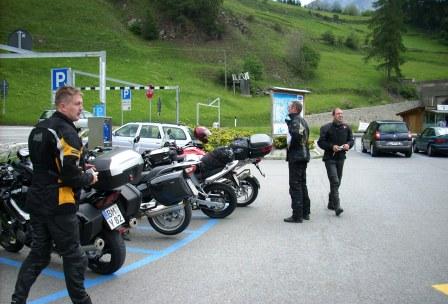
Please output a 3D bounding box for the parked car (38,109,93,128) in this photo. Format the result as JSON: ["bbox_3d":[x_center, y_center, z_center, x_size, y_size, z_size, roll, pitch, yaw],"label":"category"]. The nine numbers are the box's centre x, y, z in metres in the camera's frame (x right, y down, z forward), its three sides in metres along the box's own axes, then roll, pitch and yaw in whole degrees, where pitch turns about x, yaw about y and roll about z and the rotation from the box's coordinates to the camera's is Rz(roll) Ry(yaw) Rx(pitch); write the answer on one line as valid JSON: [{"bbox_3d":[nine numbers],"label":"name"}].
[{"bbox_3d":[-9.174,-1.784,29.042,4.100,1.460,1.700,0,3,-6],"label":"parked car"}]

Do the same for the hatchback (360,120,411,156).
[{"bbox_3d":[7.500,-0.662,22.600,1.770,1.630,4.250,0,3,8],"label":"hatchback"}]

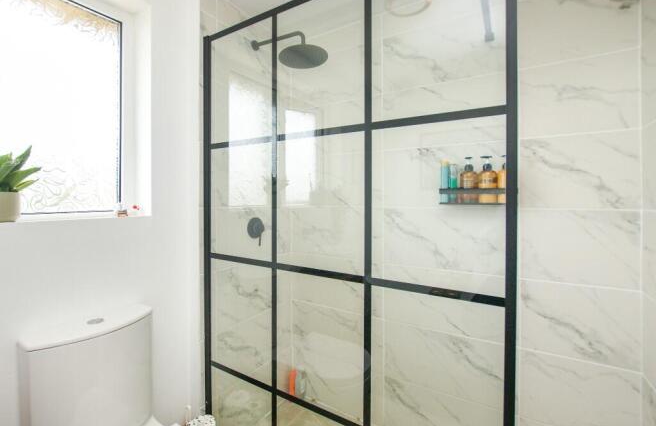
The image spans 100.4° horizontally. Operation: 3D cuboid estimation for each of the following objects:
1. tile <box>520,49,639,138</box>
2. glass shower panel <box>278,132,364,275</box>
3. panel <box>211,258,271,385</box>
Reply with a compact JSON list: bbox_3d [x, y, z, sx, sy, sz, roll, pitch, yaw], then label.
[{"bbox_3d":[0.984,-0.457,1.086,0.358,0.300,0.015,2,1,28],"label":"tile"},{"bbox_3d":[-0.035,-0.039,0.943,0.350,0.460,0.015,2,1,28],"label":"glass shower panel"},{"bbox_3d":[-0.377,0.446,1.162,0.358,0.467,0.010,1,1,29],"label":"panel"}]

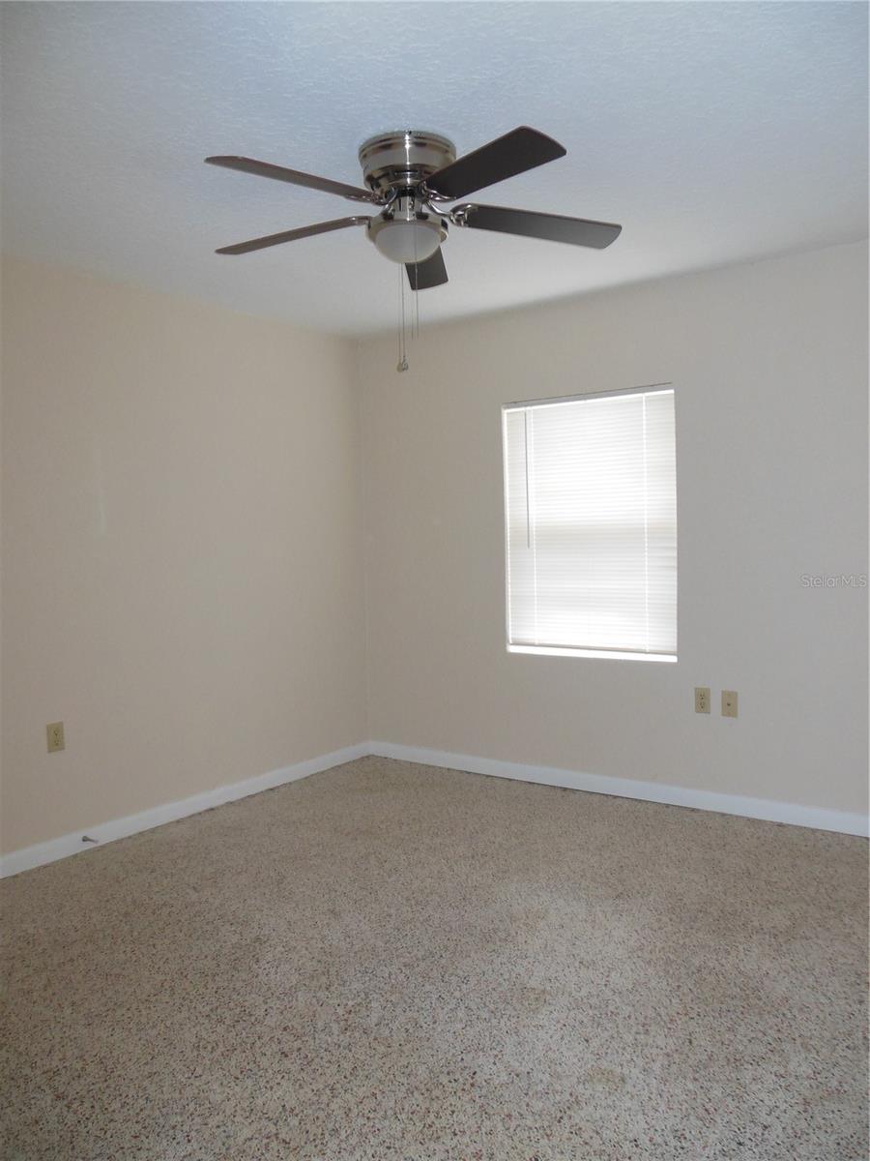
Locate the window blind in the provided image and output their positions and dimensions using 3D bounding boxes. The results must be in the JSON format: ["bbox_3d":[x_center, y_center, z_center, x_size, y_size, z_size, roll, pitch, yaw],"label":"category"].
[{"bbox_3d":[0.751,-0.264,4.132,0.910,1.285,0.080,1,4,36],"label":"window blind"}]

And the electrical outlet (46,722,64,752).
[{"bbox_3d":[-1.543,0.640,3.416,0.010,0.115,0.071,1,4,36],"label":"electrical outlet"}]

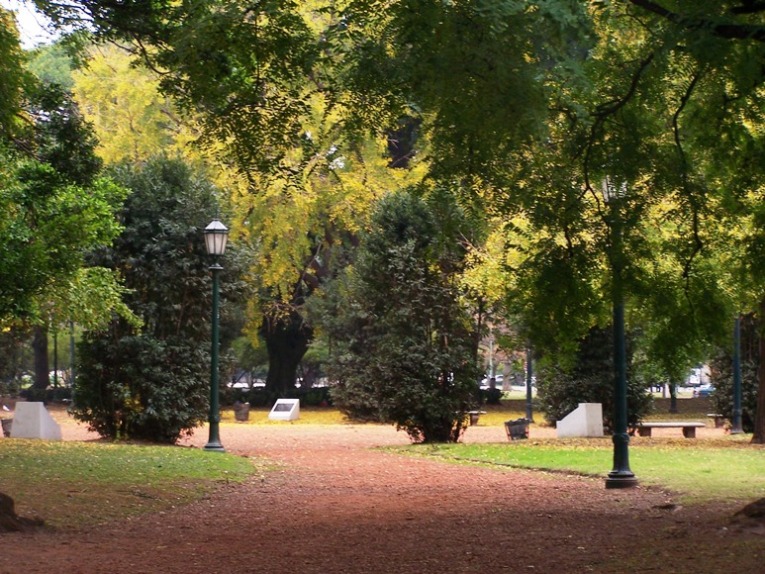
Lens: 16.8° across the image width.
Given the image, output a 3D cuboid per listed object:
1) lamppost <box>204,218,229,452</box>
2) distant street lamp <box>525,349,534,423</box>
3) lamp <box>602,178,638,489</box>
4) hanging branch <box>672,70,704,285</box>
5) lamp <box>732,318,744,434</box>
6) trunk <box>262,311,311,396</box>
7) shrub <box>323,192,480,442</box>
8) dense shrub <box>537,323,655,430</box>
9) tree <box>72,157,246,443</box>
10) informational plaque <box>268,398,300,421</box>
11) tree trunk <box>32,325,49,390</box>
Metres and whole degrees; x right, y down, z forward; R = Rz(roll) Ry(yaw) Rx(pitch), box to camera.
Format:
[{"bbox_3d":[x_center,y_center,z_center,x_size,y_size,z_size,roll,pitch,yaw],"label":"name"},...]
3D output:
[{"bbox_3d":[-3.444,0.993,53.500,0.480,4.820,0.480,0,-2,0],"label":"lamppost"},{"bbox_3d":[5.212,2.404,92.087,0.470,4.800,0.470,0,-2,0],"label":"distant street lamp"},{"bbox_3d":[3.427,0.419,37.489,0.480,4.950,0.480,0,-2,0],"label":"lamp"},{"bbox_3d":[3.195,-1.143,27.000,0.360,2.250,0.400,0,-2,0],"label":"hanging branch"},{"bbox_3d":[10.021,1.737,73.087,0.470,4.800,0.470,0,-2,0],"label":"lamp"},{"bbox_3d":[-4.529,3.232,122.000,2.300,4.200,1.900,0,-2,0],"label":"trunk"},{"bbox_3d":[0.459,0.737,62.500,3.700,6.050,3.600,0,-2,0],"label":"shrub"},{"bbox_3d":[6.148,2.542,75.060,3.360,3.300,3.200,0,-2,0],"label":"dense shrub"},{"bbox_3d":[-5.389,0.302,62.500,4.200,6.900,4.000,0,-2,0],"label":"tree"},{"bbox_3d":[-3.676,4.595,97.000,0.840,0.820,0.820,-1,-2,20],"label":"informational plaque"},{"bbox_3d":[-15.869,3.318,120.000,0.750,3.150,0.750,0,-2,0],"label":"tree trunk"}]

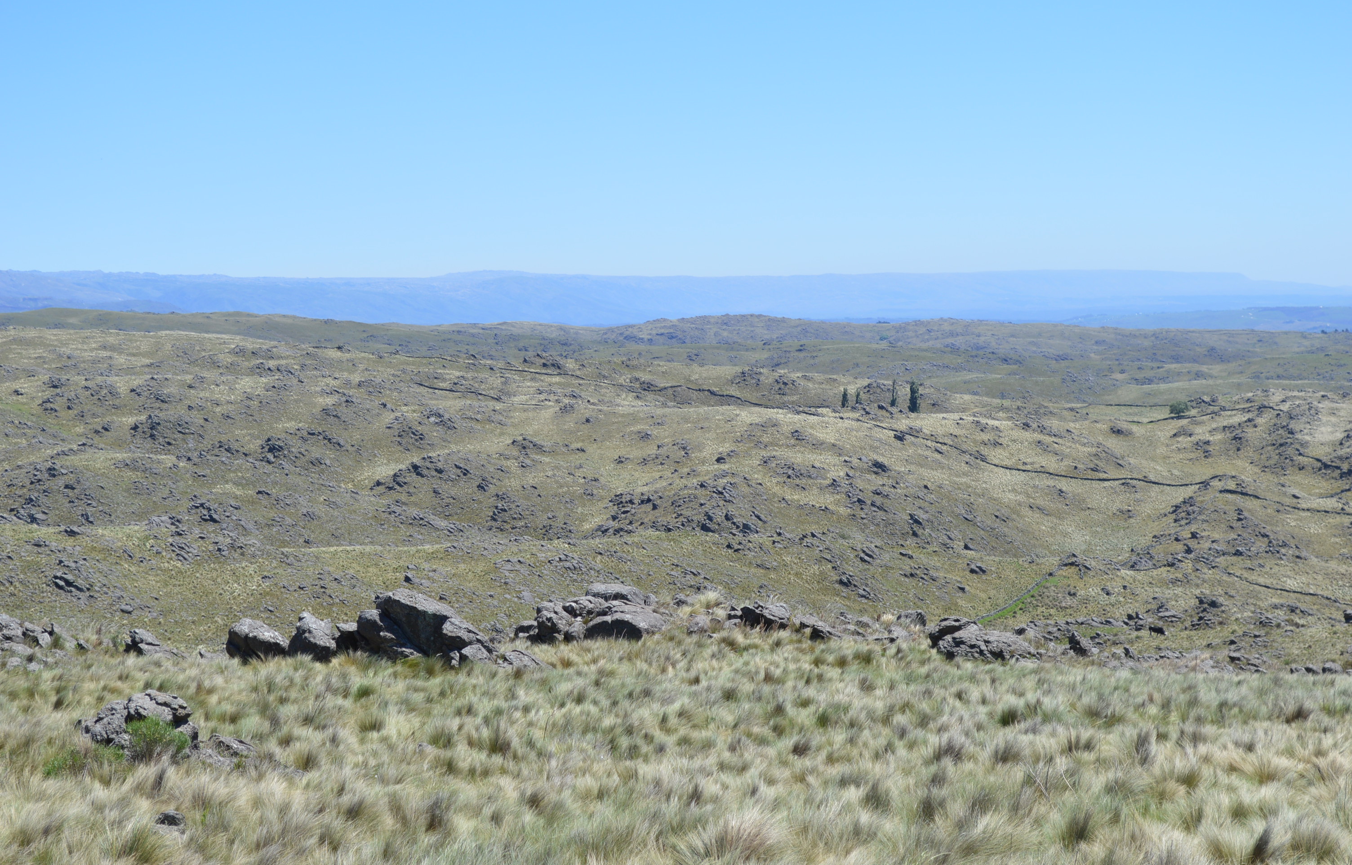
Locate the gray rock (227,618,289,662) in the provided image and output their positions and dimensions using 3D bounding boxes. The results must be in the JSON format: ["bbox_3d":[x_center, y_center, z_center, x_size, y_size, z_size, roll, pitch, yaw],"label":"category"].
[{"bbox_3d":[-6.747,3.347,49.500,0.983,0.690,0.835,0,3,0],"label":"gray rock"}]

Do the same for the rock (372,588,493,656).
[{"bbox_3d":[-3.940,3.098,50.000,1.884,1.087,1.319,0,3,0],"label":"rock"}]

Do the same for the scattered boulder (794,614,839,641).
[{"bbox_3d":[2.580,3.588,56.500,0.817,0.479,0.613,0,3,0],"label":"scattered boulder"}]

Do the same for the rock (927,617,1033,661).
[{"bbox_3d":[5.043,3.440,51.000,1.733,0.714,1.213,0,3,0],"label":"rock"}]

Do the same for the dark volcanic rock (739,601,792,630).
[{"bbox_3d":[1.707,3.494,58.500,0.964,0.534,0.723,0,3,0],"label":"dark volcanic rock"}]

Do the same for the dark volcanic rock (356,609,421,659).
[{"bbox_3d":[-4.631,3.254,49.500,1.033,0.812,0.878,0,3,0],"label":"dark volcanic rock"}]

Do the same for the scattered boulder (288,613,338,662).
[{"bbox_3d":[-5.787,3.271,49.000,0.775,0.774,0.736,0,3,0],"label":"scattered boulder"}]

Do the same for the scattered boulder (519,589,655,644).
[{"bbox_3d":[-1.615,3.354,56.000,2.431,0.967,1.750,0,3,0],"label":"scattered boulder"}]

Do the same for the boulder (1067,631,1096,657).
[{"bbox_3d":[7.637,4.002,58.000,0.546,0.495,0.546,0,3,0],"label":"boulder"}]

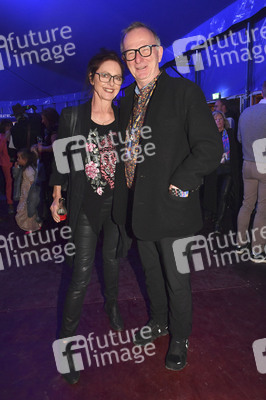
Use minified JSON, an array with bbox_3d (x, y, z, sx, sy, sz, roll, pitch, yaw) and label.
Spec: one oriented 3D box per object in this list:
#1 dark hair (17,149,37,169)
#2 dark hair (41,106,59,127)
[{"bbox_3d":[-1.399,-0.545,3.500,0.250,0.250,0.210,-4,14,-17],"label":"dark hair"},{"bbox_3d":[-1.207,-1.189,3.850,0.260,0.300,0.220,-2,13,-10],"label":"dark hair"}]

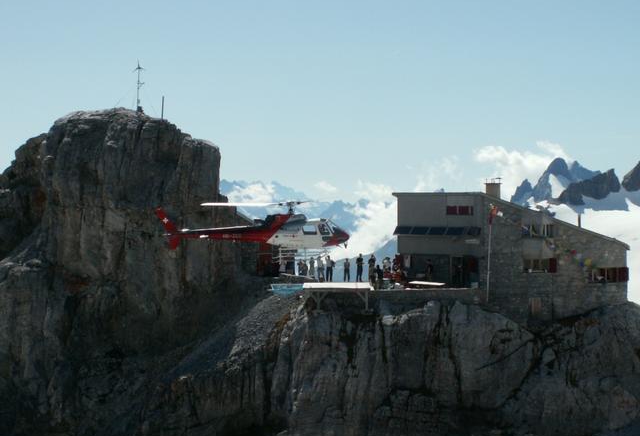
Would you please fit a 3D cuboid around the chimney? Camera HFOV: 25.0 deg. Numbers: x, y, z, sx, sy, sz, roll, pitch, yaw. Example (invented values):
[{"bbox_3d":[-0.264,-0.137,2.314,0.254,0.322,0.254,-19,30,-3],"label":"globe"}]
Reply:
[{"bbox_3d":[11.490,-1.954,95.500,0.800,1.300,0.800,-1,2,-36],"label":"chimney"}]

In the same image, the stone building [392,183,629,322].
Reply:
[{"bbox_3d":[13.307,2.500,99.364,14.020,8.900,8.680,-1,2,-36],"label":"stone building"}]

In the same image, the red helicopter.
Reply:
[{"bbox_3d":[-3.791,0.741,81.000,10.900,3.200,9.000,0,1,-1],"label":"red helicopter"}]

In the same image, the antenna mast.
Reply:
[{"bbox_3d":[-11.779,-8.572,94.000,0.700,3.400,0.600,0,1,0],"label":"antenna mast"}]

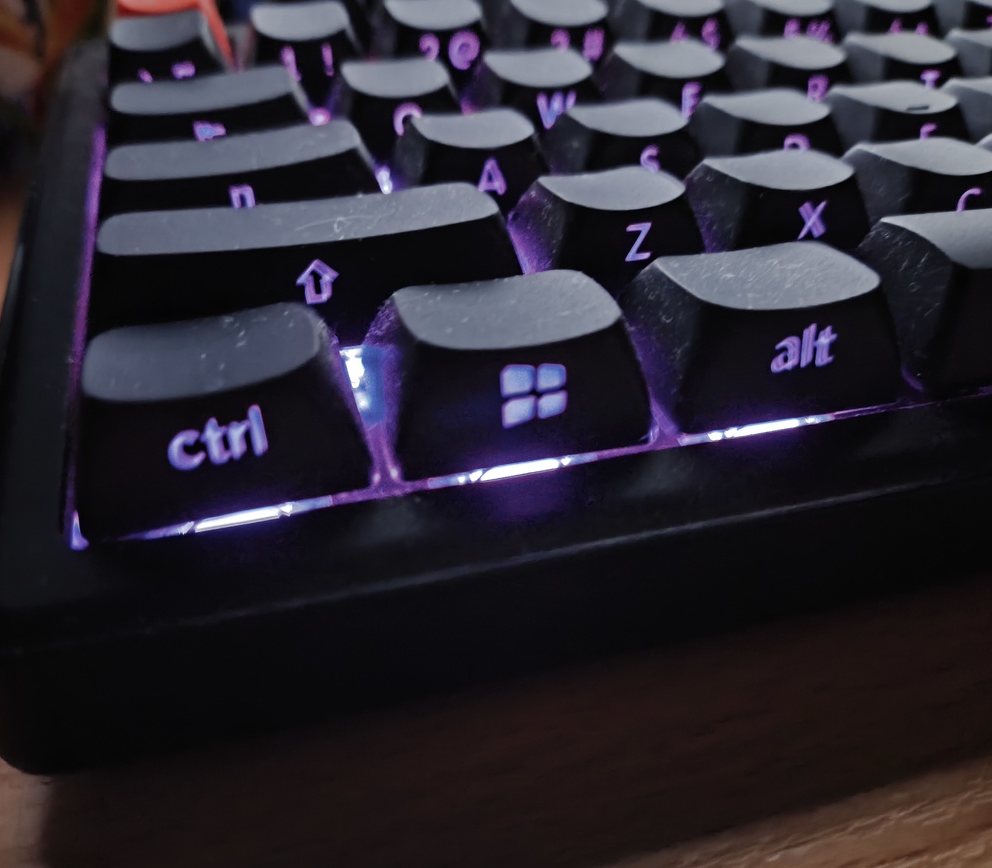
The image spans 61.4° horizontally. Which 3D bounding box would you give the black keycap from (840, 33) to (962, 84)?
[{"bbox_3d":[0.060,-0.055,0.129,0.018,0.010,0.018,-10,44,-14],"label":"black keycap"}]

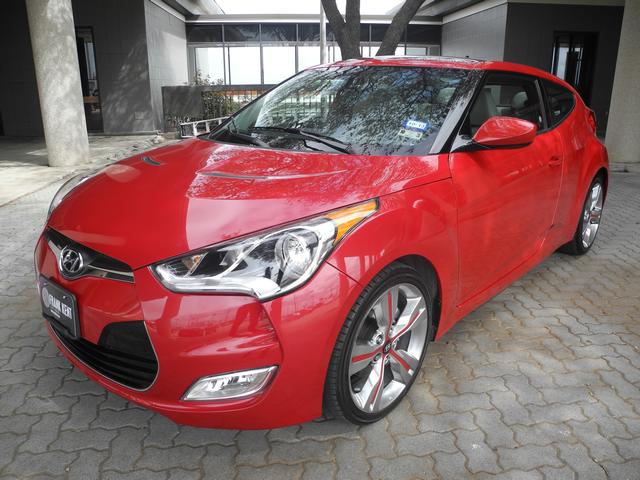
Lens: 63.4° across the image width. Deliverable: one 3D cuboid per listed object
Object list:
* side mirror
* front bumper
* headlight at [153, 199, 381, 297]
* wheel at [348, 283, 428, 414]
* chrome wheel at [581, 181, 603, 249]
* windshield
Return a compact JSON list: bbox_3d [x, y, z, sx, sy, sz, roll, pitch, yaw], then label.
[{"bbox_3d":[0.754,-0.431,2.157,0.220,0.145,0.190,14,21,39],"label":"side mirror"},{"bbox_3d":[-0.707,0.226,2.052,1.740,0.530,0.640,14,21,39],"label":"front bumper"},{"bbox_3d":[-0.131,0.022,1.728,0.380,0.250,0.780,14,21,39],"label":"headlight"},{"bbox_3d":[0.206,0.379,1.956,0.170,0.490,0.490,15,22,41],"label":"wheel"},{"bbox_3d":[1.947,-0.193,3.869,0.170,0.490,0.490,14,21,39],"label":"chrome wheel"},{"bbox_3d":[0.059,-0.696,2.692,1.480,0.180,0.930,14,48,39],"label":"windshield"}]

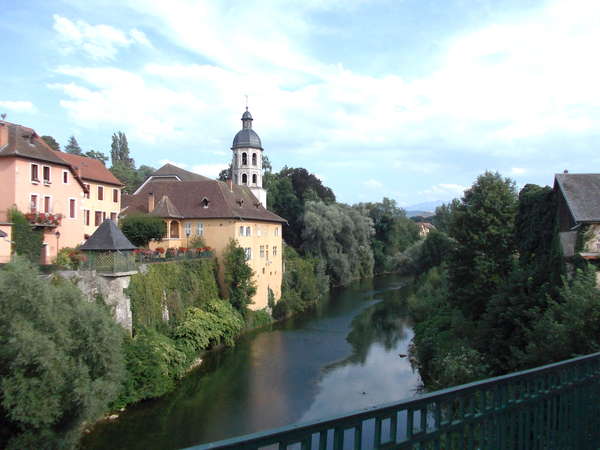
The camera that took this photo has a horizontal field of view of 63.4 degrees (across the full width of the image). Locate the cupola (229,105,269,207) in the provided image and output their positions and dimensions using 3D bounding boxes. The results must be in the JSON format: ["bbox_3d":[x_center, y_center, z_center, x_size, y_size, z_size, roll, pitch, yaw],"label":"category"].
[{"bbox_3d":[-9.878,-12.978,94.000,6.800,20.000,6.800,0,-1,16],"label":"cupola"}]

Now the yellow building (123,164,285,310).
[{"bbox_3d":[-13.700,1.900,74.300,17.500,21.000,20.500,0,-1,16],"label":"yellow building"}]

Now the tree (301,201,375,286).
[{"bbox_3d":[9.968,4.918,129.000,19.500,22.000,17.500,0,-1,16],"label":"tree"}]

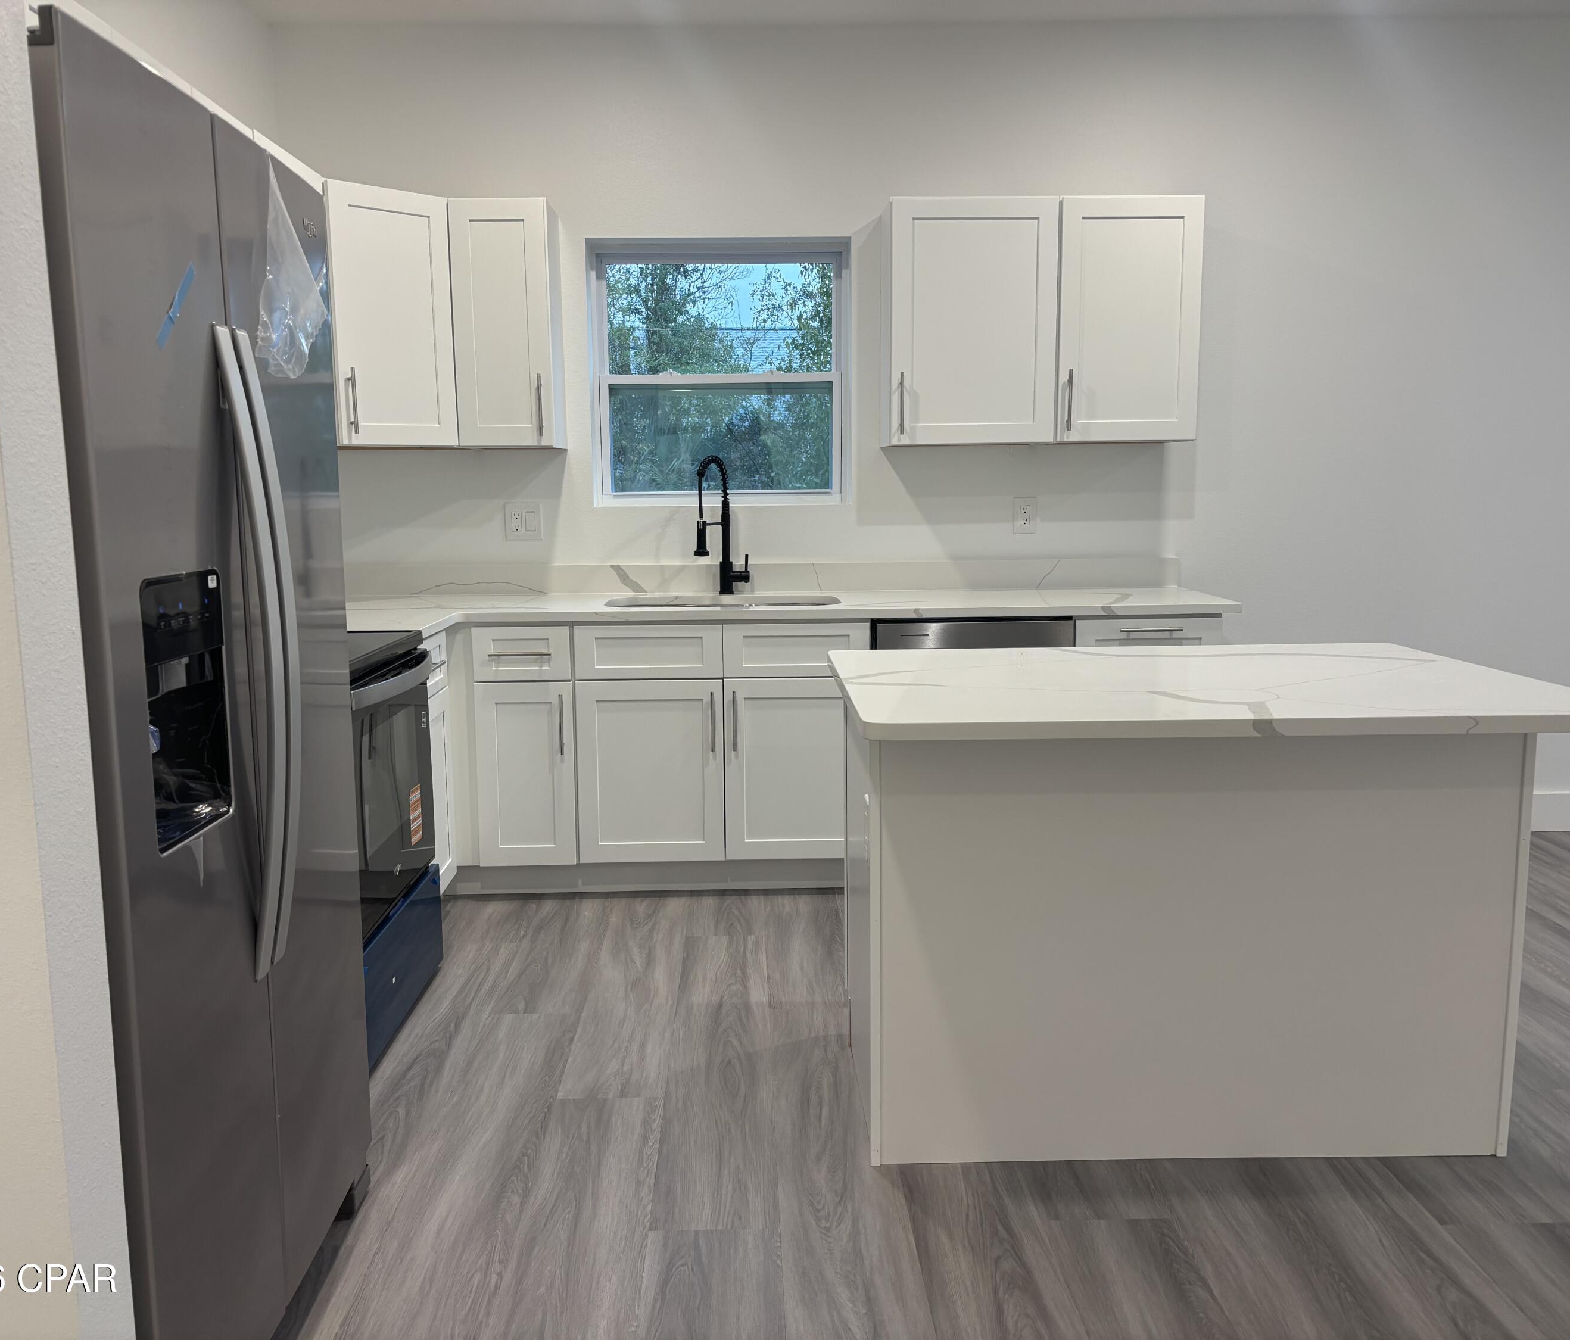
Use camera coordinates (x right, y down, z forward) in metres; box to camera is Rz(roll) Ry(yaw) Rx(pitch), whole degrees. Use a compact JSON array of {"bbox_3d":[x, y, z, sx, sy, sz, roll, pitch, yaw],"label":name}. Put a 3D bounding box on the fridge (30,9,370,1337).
[{"bbox_3d":[-1.122,0.151,1.864,0.875,1.742,0.837,-1,8,-1],"label":"fridge"}]

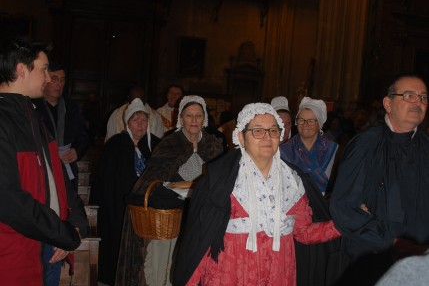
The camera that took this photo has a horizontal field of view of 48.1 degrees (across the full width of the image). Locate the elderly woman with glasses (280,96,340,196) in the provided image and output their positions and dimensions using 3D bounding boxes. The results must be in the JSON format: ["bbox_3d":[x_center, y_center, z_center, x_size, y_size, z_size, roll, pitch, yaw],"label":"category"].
[{"bbox_3d":[0.575,0.531,3.100,0.480,1.640,0.400,3,6,-2],"label":"elderly woman with glasses"}]

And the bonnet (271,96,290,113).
[{"bbox_3d":[0.494,-0.284,3.600,0.170,0.150,0.200,3,6,-3],"label":"bonnet"}]

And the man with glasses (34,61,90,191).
[{"bbox_3d":[-1.120,0.347,3.380,0.560,1.770,0.380,1,6,-17],"label":"man with glasses"}]

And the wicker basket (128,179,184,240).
[{"bbox_3d":[-0.338,0.387,2.800,0.305,0.320,0.230,4,6,11],"label":"wicker basket"}]

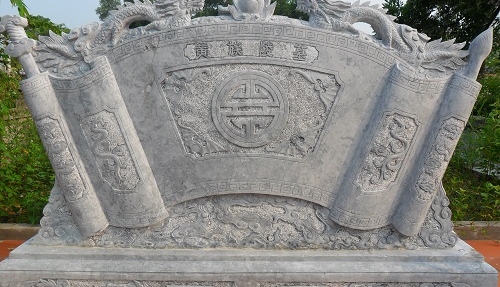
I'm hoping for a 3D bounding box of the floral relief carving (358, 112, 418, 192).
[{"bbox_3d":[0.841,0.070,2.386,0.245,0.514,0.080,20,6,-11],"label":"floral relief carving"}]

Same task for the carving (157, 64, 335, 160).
[{"bbox_3d":[0.000,-0.196,2.423,1.103,0.578,0.070,0,6,0],"label":"carving"}]

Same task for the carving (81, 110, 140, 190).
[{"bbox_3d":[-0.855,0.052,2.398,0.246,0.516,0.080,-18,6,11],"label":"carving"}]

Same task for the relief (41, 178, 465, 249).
[{"bbox_3d":[-0.028,0.457,2.577,2.714,0.449,0.170,0,6,0],"label":"relief"}]

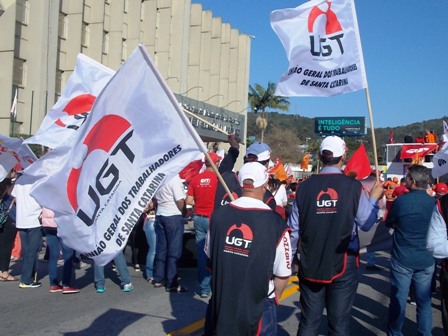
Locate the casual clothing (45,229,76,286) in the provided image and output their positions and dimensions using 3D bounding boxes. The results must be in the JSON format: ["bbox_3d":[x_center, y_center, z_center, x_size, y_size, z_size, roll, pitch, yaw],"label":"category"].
[{"bbox_3d":[-2.055,1.097,6.650,0.320,0.800,0.340,0,-1,-30],"label":"casual clothing"}]

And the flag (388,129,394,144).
[{"bbox_3d":[9.470,-1.781,30.000,0.360,0.920,0.150,0,-1,0],"label":"flag"}]

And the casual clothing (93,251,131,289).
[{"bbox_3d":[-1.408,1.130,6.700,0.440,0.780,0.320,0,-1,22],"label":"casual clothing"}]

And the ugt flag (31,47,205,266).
[{"bbox_3d":[-0.760,-0.035,3.700,1.250,1.120,0.350,-36,0,-7],"label":"ugt flag"}]

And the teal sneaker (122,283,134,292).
[{"bbox_3d":[-1.197,1.498,6.650,0.110,0.115,0.270,0,-1,22],"label":"teal sneaker"}]

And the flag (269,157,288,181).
[{"bbox_3d":[1.284,0.012,12.500,0.500,0.600,0.180,0,-1,0],"label":"flag"}]

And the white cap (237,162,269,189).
[{"bbox_3d":[0.212,0.049,3.450,0.180,0.155,0.260,0,-1,22],"label":"white cap"}]

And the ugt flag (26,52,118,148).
[{"bbox_3d":[-1.158,-0.428,4.500,0.800,0.900,0.250,29,0,0],"label":"ugt flag"}]

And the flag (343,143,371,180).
[{"bbox_3d":[2.833,-0.128,11.300,0.600,0.800,0.200,2,0,11],"label":"flag"}]

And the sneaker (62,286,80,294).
[{"bbox_3d":[-1.954,1.570,6.800,0.250,0.100,0.090,3,0,-18],"label":"sneaker"}]

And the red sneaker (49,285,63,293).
[{"bbox_3d":[-2.159,1.573,6.900,0.250,0.100,0.090,3,0,-18],"label":"red sneaker"}]

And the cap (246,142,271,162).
[{"bbox_3d":[0.294,-0.119,4.148,0.180,0.150,0.260,2,0,37],"label":"cap"}]

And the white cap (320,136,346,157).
[{"bbox_3d":[0.795,-0.147,3.777,0.180,0.150,0.260,2,0,39],"label":"white cap"}]

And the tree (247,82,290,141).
[{"bbox_3d":[3.537,-2.870,48.016,4.400,9.800,4.400,3,0,0],"label":"tree"}]

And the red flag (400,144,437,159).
[{"bbox_3d":[10.264,-0.871,28.000,1.850,0.720,0.250,2,0,24],"label":"red flag"}]

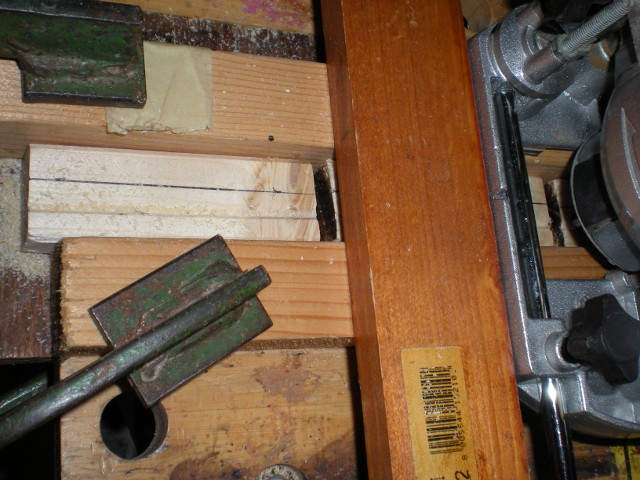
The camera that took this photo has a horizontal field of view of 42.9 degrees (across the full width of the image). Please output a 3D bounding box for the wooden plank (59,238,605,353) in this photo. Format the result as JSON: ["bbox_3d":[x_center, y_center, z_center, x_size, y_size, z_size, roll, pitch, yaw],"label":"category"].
[{"bbox_3d":[0.022,0.023,0.340,0.251,0.023,0.038,1,74,-24],"label":"wooden plank"}]

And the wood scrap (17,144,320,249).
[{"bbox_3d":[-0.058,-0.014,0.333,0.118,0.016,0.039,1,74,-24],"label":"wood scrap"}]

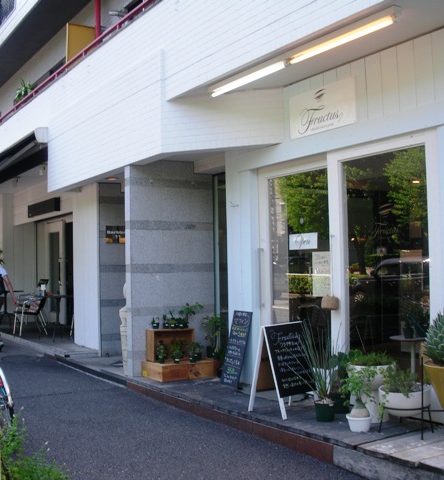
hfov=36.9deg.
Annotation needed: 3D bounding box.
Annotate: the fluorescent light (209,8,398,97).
[{"bbox_3d":[0.514,-1.479,5.586,0.110,0.100,2.460,0,-3,-33],"label":"fluorescent light"}]

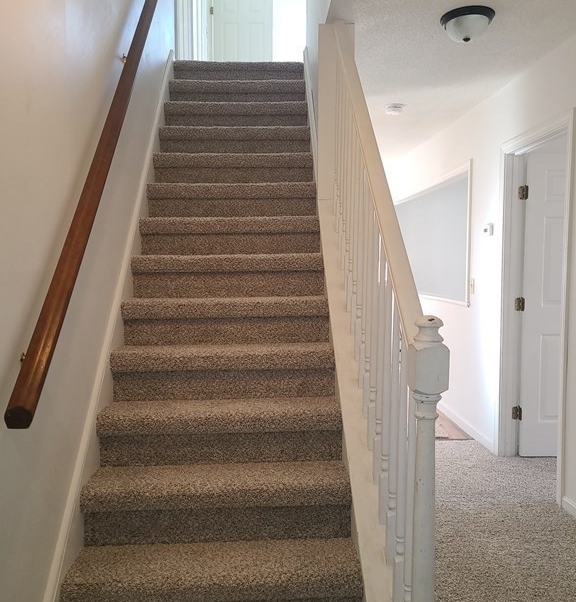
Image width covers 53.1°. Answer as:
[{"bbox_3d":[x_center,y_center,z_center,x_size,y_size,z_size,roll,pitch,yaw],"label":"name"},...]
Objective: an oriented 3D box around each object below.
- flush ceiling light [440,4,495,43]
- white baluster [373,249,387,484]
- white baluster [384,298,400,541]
[{"bbox_3d":[0.829,-1.256,2.666,0.245,0.118,0.245,-1,4,-2],"label":"flush ceiling light"},{"bbox_3d":[0.321,0.216,1.995,0.034,0.851,0.034,-1,5,-2],"label":"white baluster"},{"bbox_3d":[0.309,0.349,1.740,0.034,0.910,0.034,-1,4,-2],"label":"white baluster"}]

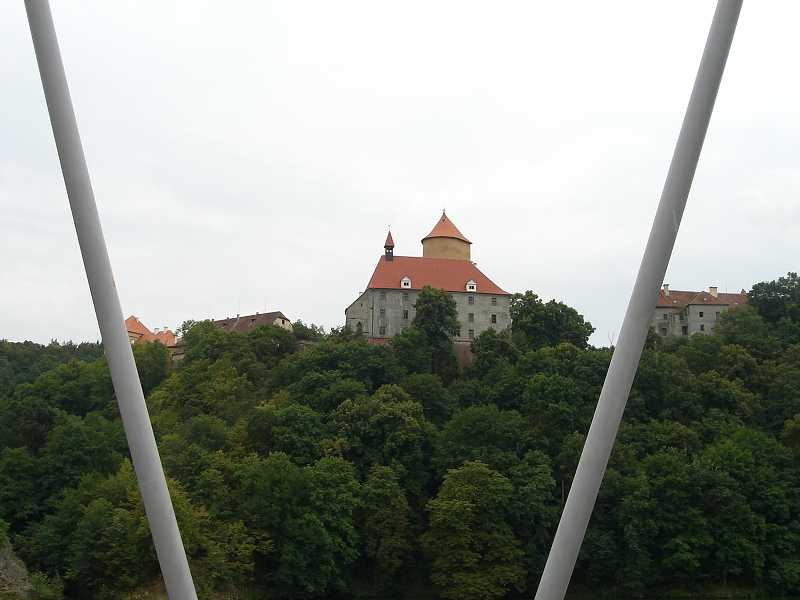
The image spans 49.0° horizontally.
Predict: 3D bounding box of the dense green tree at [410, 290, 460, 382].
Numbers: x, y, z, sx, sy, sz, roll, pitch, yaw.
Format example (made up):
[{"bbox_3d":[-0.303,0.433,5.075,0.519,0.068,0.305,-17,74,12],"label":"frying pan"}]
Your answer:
[{"bbox_3d":[7.470,7.580,188.000,10.700,20.500,10.200,0,-9,0],"label":"dense green tree"}]

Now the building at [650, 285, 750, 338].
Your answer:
[{"bbox_3d":[81.020,3.420,238.000,26.000,14.500,15.000,2,-9,-10],"label":"building"}]

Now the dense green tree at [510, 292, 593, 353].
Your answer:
[{"bbox_3d":[36.340,5.470,212.000,19.000,15.500,16.000,0,-9,0],"label":"dense green tree"}]

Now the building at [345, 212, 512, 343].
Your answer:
[{"bbox_3d":[6.210,-4.100,209.000,34.500,32.000,24.000,3,-9,-17],"label":"building"}]

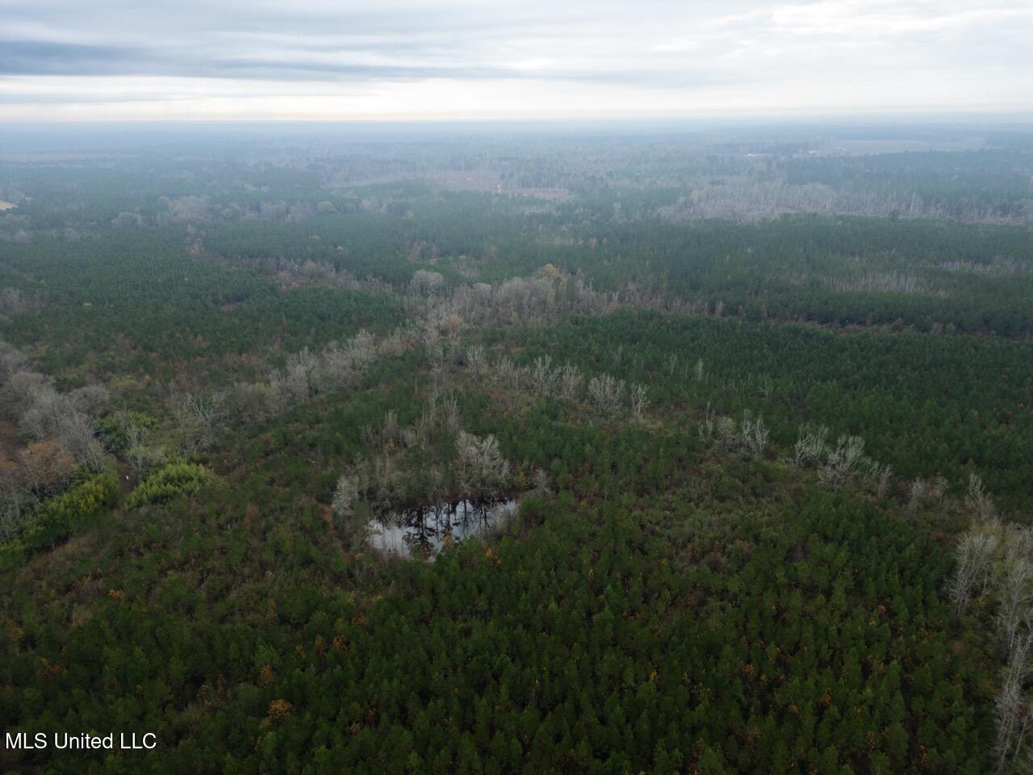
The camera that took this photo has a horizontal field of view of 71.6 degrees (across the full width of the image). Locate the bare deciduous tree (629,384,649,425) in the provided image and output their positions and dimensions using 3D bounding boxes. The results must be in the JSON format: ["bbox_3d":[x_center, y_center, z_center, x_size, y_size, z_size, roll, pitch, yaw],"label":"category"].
[{"bbox_3d":[38.993,5.031,226.135,6.490,13.150,6.170,0,20,0],"label":"bare deciduous tree"}]

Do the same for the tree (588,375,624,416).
[{"bbox_3d":[29.224,2.293,232.279,11.290,14.010,10.720,0,20,0],"label":"tree"}]

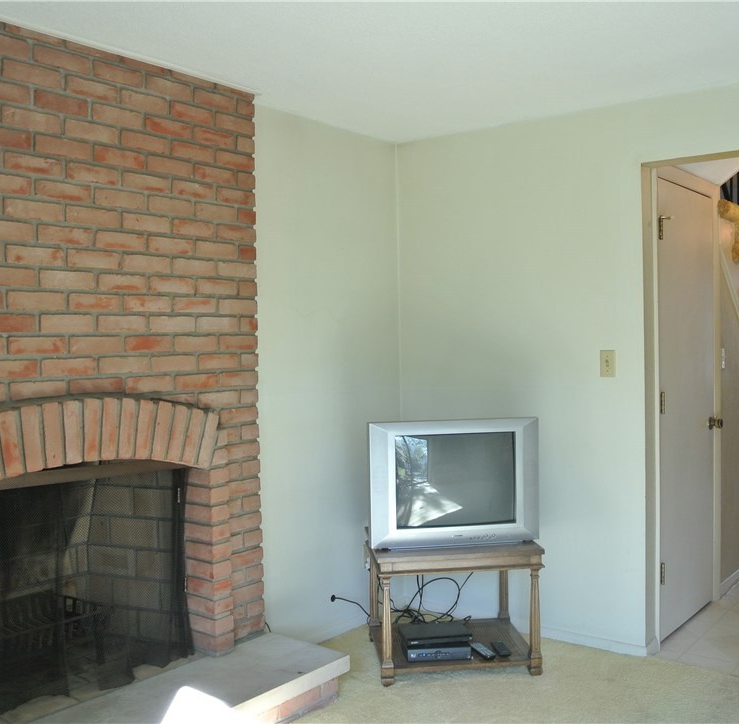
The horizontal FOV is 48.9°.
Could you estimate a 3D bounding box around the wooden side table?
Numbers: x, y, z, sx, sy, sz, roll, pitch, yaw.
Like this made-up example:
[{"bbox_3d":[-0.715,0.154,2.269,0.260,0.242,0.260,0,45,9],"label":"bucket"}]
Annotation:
[{"bbox_3d":[0.348,1.023,3.502,0.674,0.499,0.476,-1,2,-7],"label":"wooden side table"}]

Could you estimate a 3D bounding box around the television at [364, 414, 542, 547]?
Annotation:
[{"bbox_3d":[0.325,0.498,3.632,0.724,0.521,0.470,-1,2,-9],"label":"television"}]

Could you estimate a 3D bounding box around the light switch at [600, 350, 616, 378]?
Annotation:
[{"bbox_3d":[1.034,0.009,3.534,0.072,0.116,0.018,1,2,39],"label":"light switch"}]

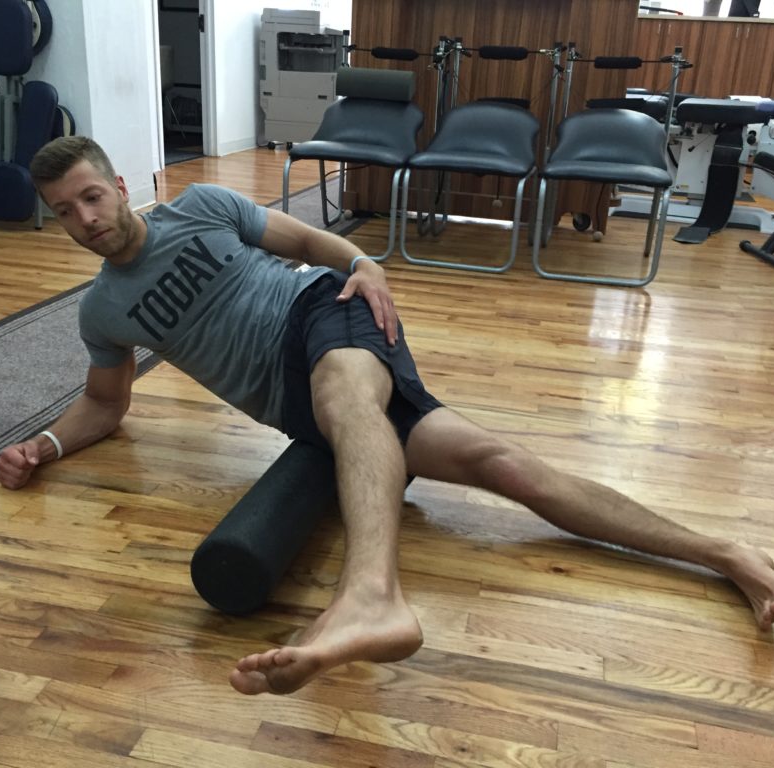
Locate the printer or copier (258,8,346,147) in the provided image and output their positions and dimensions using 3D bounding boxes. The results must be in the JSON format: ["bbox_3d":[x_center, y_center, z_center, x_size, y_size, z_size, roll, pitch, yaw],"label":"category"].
[{"bbox_3d":[-0.662,-2.554,7.269,0.690,1.100,0.580,6,23,7],"label":"printer or copier"}]

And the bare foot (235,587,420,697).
[{"bbox_3d":[-0.084,0.375,1.230,0.265,0.100,0.115,-10,52,0],"label":"bare foot"}]

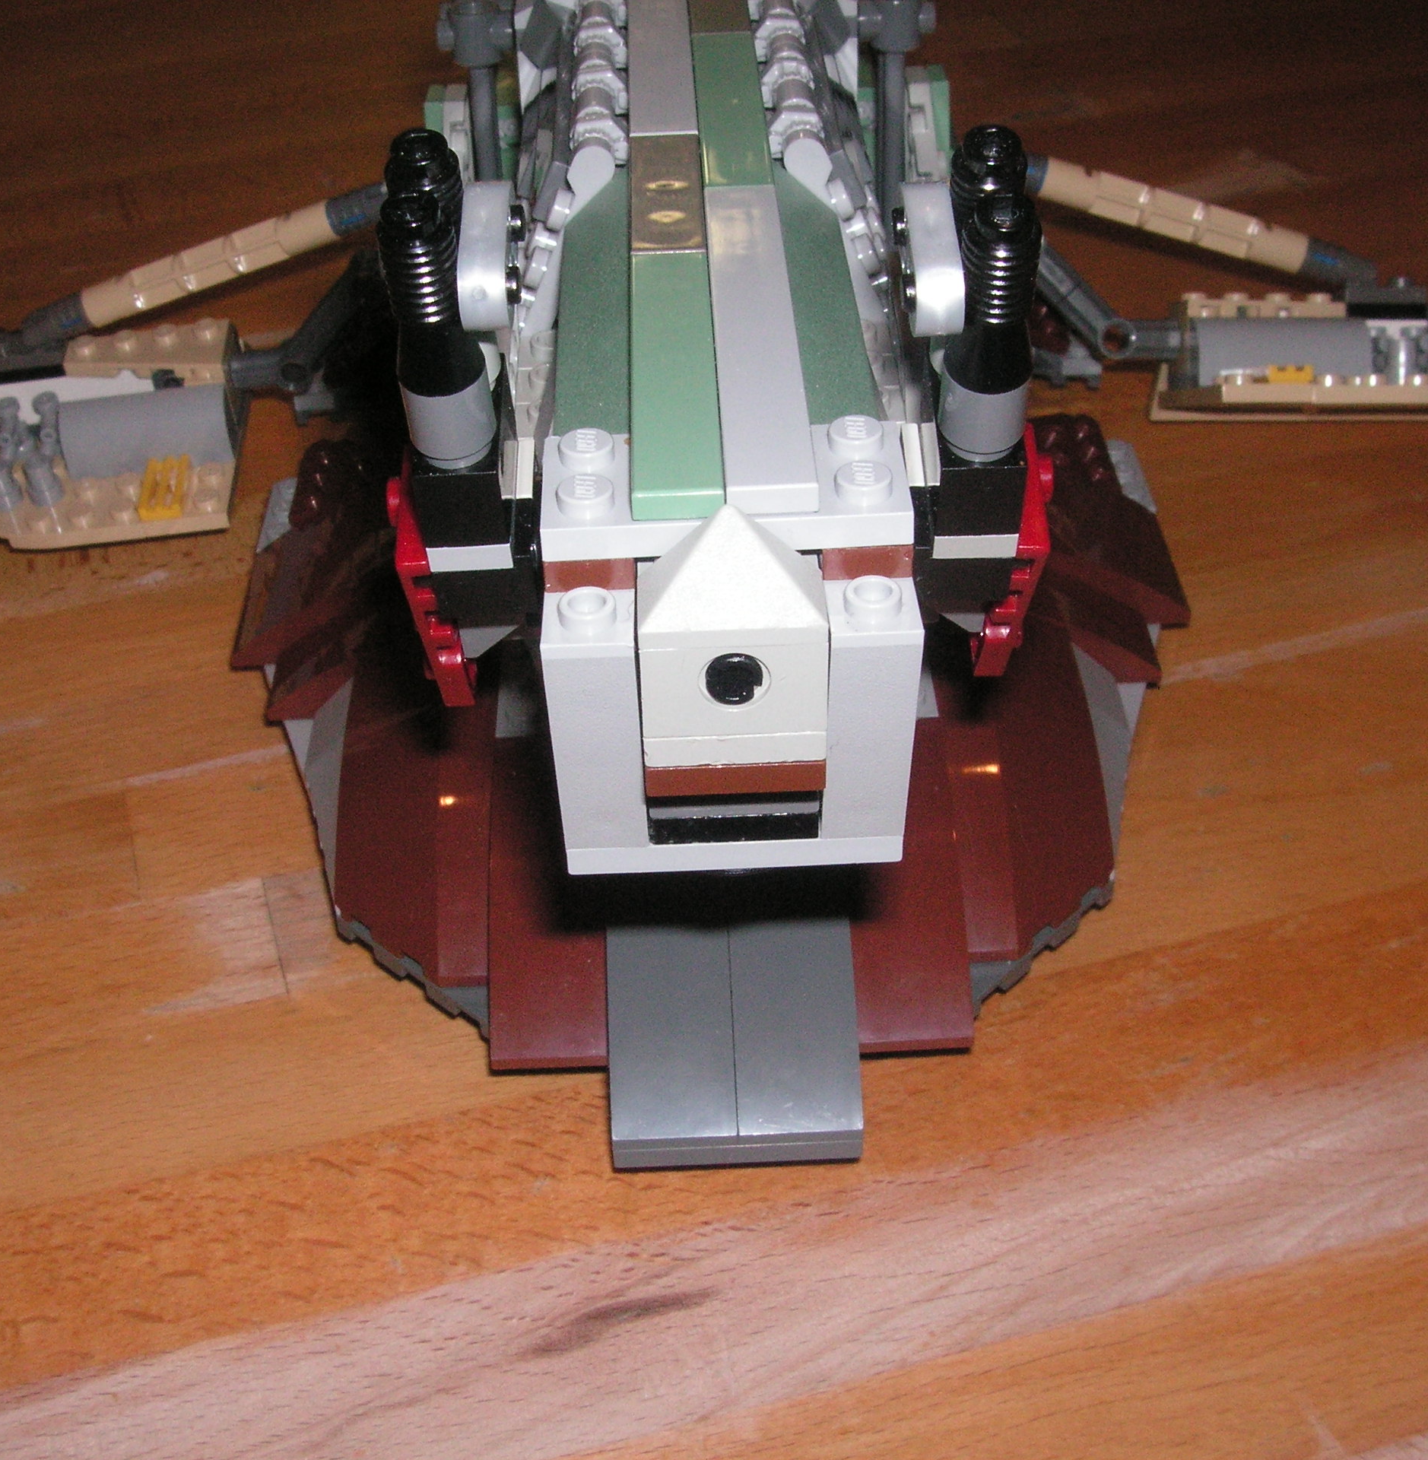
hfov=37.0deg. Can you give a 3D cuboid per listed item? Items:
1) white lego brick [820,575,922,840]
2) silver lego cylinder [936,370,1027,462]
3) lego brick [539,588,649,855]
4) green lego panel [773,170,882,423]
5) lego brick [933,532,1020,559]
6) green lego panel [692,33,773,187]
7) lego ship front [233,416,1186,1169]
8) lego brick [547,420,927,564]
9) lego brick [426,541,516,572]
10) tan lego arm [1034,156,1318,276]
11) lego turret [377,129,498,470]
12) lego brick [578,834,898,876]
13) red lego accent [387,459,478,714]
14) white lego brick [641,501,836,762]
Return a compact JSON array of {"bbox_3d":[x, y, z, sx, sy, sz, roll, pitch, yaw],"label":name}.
[{"bbox_3d":[0.014,-0.002,0.194,0.008,0.030,0.016,-2,37,-1],"label":"white lego brick"},{"bbox_3d":[0.025,-0.030,0.193,0.008,0.010,0.008,-2,53,-1],"label":"silver lego cylinder"},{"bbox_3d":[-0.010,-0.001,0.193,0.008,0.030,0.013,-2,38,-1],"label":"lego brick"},{"bbox_3d":[0.012,-0.043,0.222,0.009,0.009,0.062,-2,37,-1],"label":"green lego panel"},{"bbox_3d":[0.025,-0.024,0.208,0.008,0.003,0.016,-2,53,-1],"label":"lego brick"},{"bbox_3d":[0.002,-0.072,0.251,0.008,0.003,0.046,-2,38,-1],"label":"green lego panel"},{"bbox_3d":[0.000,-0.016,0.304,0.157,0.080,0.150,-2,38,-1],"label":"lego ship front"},{"bbox_3d":[0.001,-0.022,0.188,0.032,0.005,0.016,-2,37,-1],"label":"lego brick"},{"bbox_3d":[-0.023,-0.022,0.208,0.008,0.003,0.016,-2,53,-1],"label":"lego brick"},{"bbox_3d":[0.088,-0.097,0.407,0.059,0.008,0.008,9,34,-22],"label":"tan lego arm"},{"bbox_3d":[-0.026,-0.040,0.200,0.009,0.030,0.016,-2,38,-1],"label":"lego turret"},{"bbox_3d":[0.002,0.008,0.208,0.032,0.003,0.011,-2,38,-1],"label":"lego brick"},{"bbox_3d":[-0.029,-0.012,0.221,0.005,0.033,0.016,-2,53,-1],"label":"red lego accent"},{"bbox_3d":[0.002,-0.010,0.188,0.016,0.022,0.016,-2,37,-1],"label":"white lego brick"}]

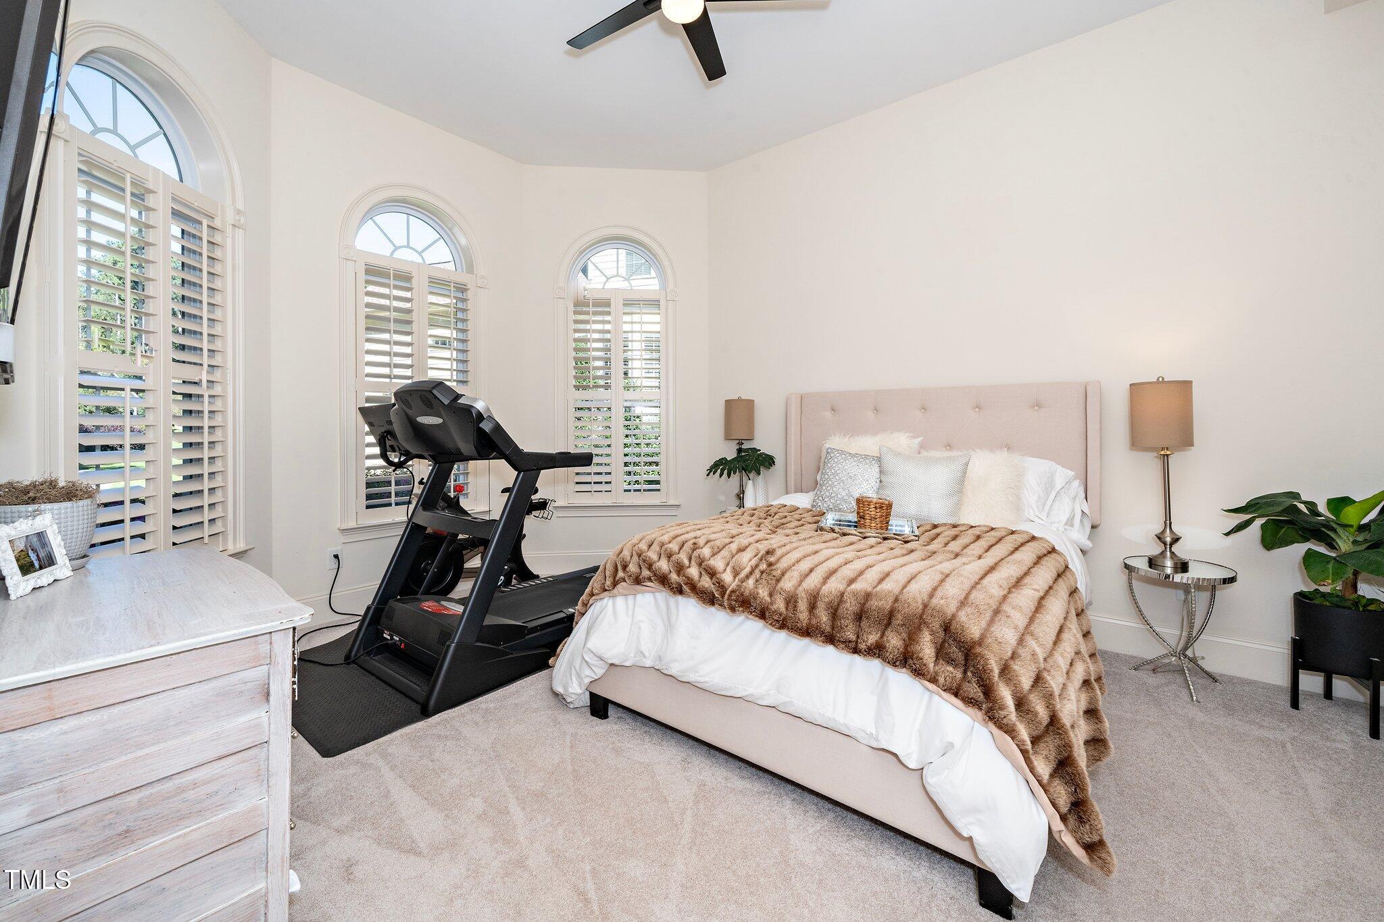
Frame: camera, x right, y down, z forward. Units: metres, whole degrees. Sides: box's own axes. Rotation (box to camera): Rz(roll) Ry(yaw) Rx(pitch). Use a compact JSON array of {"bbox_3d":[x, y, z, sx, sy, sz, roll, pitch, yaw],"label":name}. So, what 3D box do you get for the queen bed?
[{"bbox_3d":[0.823,0.320,2.560,1.785,1.411,2.118,2,4,38],"label":"queen bed"}]

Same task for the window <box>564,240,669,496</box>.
[{"bbox_3d":[-0.600,-0.732,4.336,0.855,2.150,0.140,0,3,-6],"label":"window"}]

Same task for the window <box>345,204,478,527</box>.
[{"bbox_3d":[-1.864,-0.684,3.637,0.140,2.124,0.887,2,3,39],"label":"window"}]

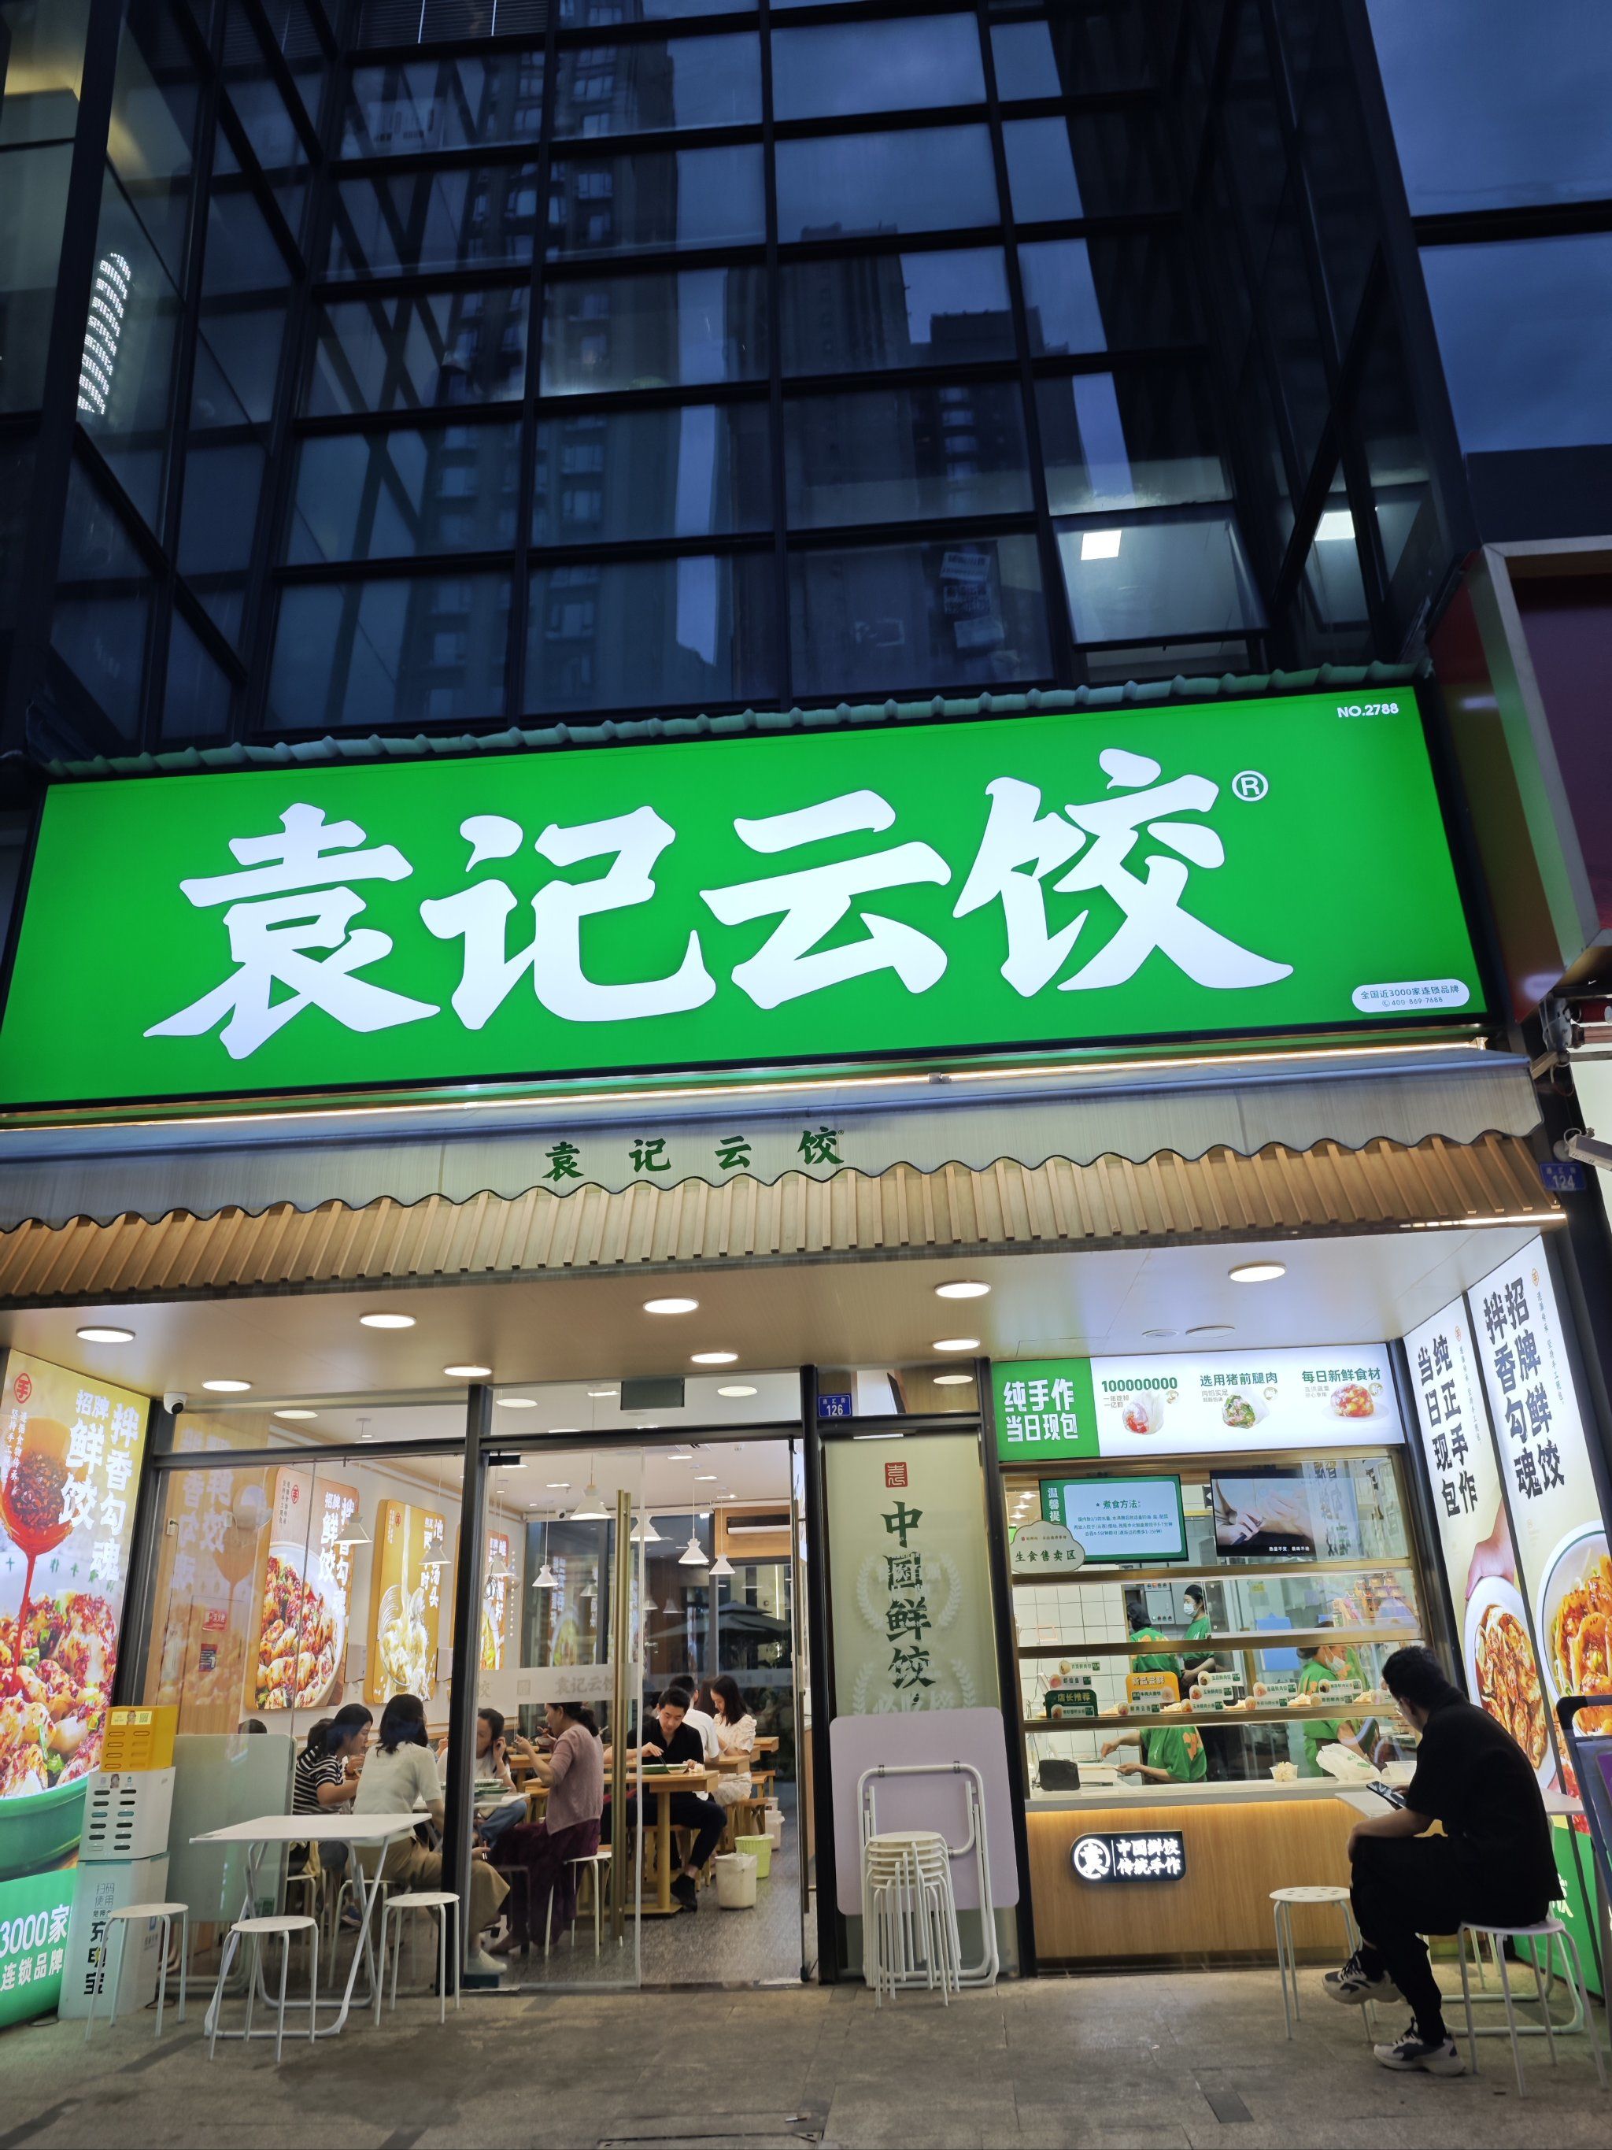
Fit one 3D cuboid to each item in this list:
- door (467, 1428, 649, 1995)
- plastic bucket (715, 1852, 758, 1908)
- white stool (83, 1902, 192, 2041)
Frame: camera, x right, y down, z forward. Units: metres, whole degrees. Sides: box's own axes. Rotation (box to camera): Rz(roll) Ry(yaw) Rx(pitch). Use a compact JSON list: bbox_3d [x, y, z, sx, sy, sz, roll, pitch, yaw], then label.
[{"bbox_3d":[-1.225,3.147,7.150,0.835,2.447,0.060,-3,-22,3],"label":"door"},{"bbox_3d":[-0.418,4.885,8.670,0.250,0.270,0.250,-3,-22,3],"label":"plastic bucket"},{"bbox_3d":[-2.945,3.980,6.345,0.330,0.458,0.330,-3,-21,2],"label":"white stool"}]

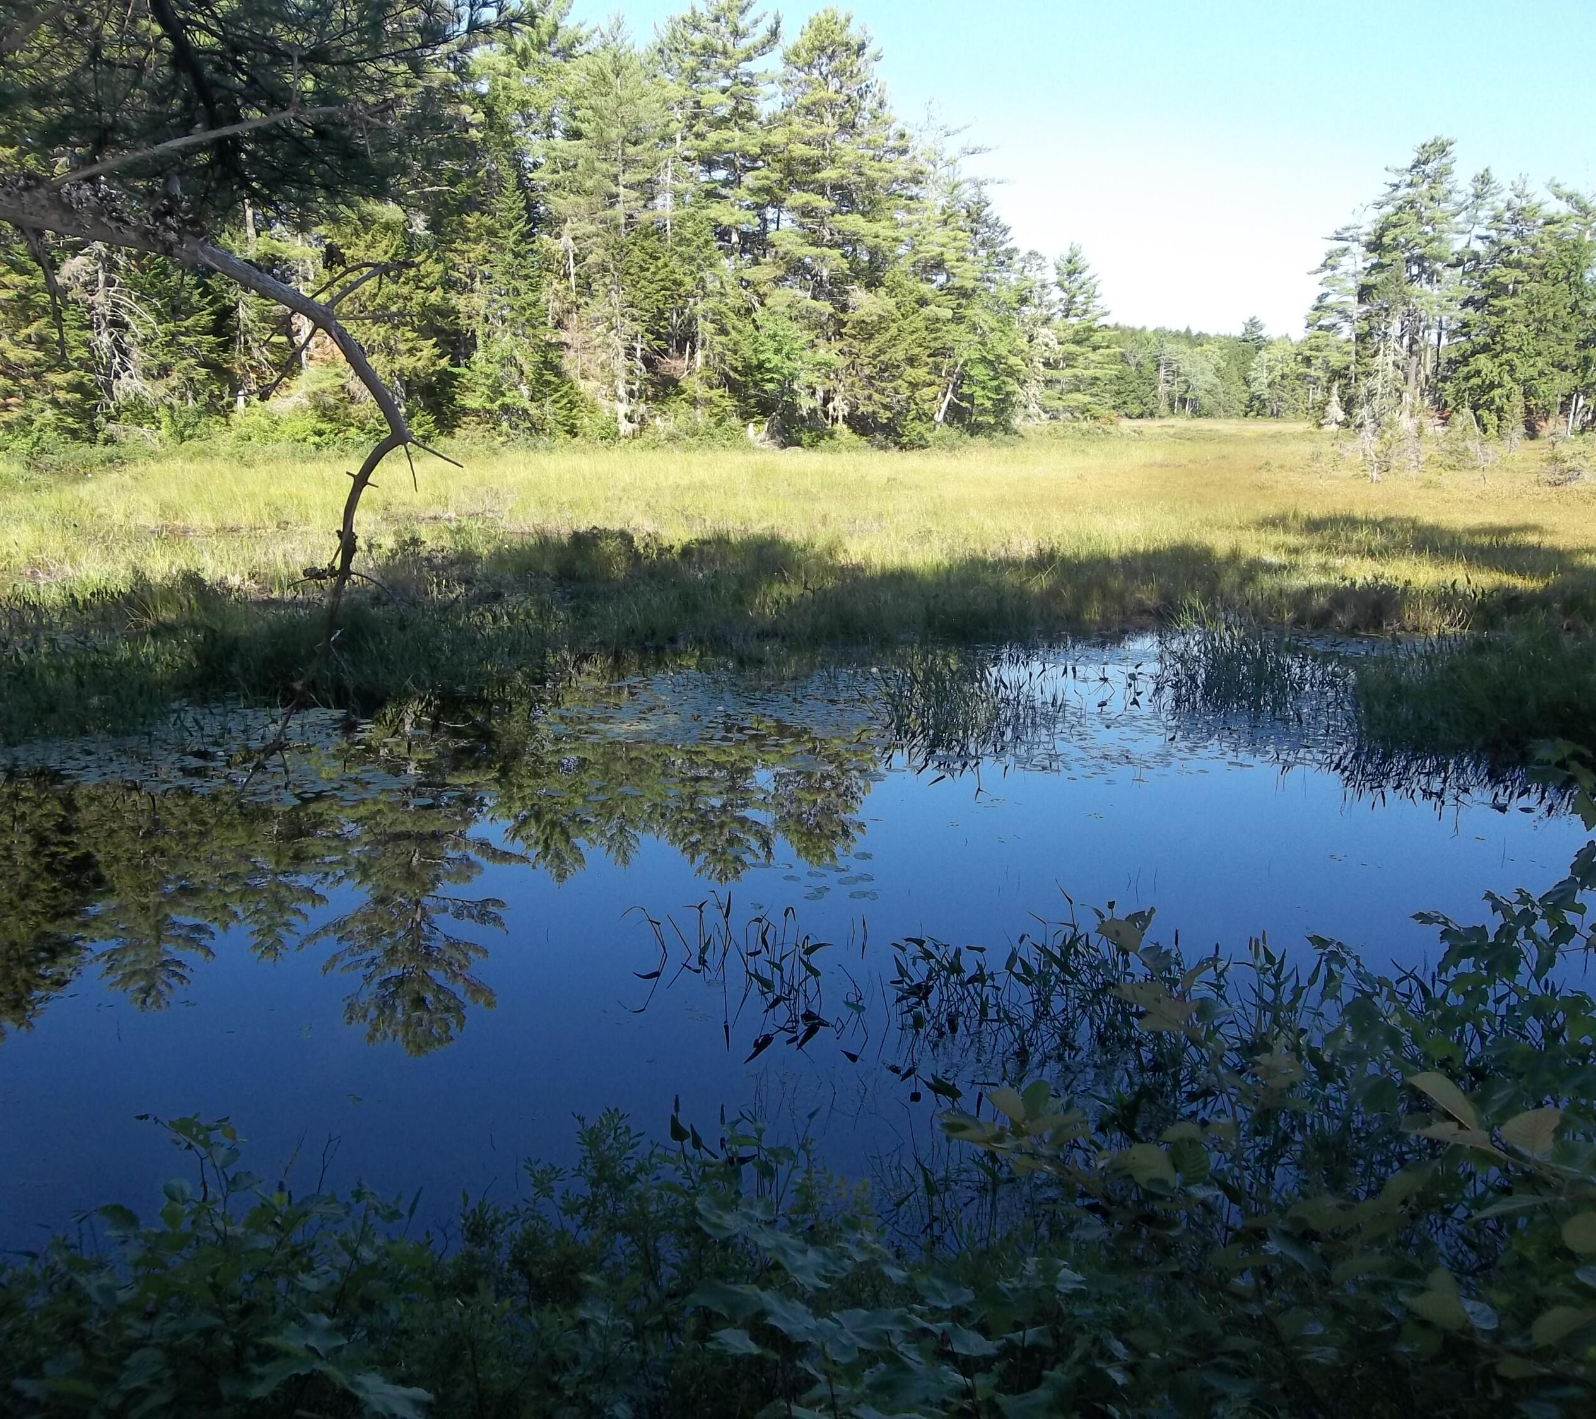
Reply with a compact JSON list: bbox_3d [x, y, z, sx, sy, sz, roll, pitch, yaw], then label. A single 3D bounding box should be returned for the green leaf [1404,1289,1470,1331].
[{"bbox_3d":[0.650,0.610,1.500,0.058,0.018,0.038,24,52,39],"label":"green leaf"}]

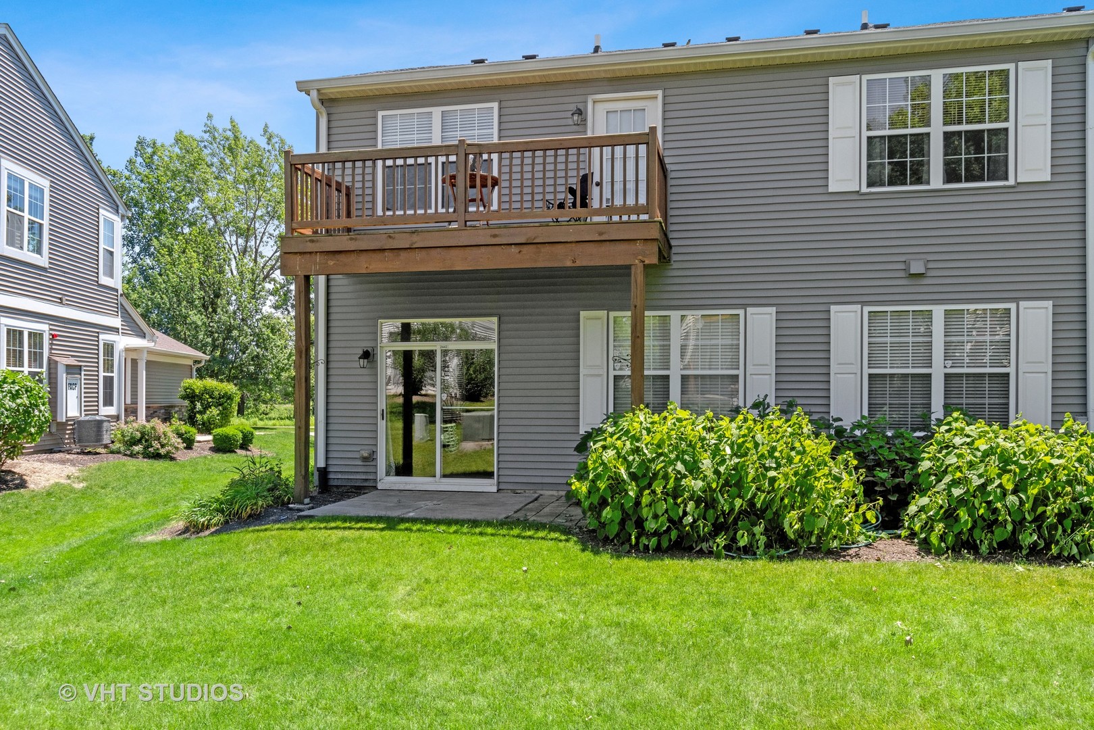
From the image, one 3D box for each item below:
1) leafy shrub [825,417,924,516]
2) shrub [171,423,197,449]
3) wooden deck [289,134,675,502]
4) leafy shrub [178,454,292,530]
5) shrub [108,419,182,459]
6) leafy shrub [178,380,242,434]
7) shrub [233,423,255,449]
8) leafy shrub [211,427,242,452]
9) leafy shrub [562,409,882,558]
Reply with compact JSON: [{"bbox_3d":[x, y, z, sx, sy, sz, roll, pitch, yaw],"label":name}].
[{"bbox_3d":[3.912,1.190,9.600,1.350,1.150,1.100,0,-1,12],"label":"leafy shrub"},{"bbox_3d":[-8.799,1.691,19.800,0.750,0.640,0.720,1,-1,-27],"label":"shrub"},{"bbox_3d":[-0.846,-0.471,10.786,4.850,4.470,1.800,0,-1,12],"label":"wooden deck"},{"bbox_3d":[-3.560,1.463,9.691,0.900,0.700,1.700,0,-1,12],"label":"leafy shrub"},{"bbox_3d":[-8.406,1.539,17.200,1.500,0.820,1.300,1,-1,-27],"label":"shrub"},{"bbox_3d":[-10.277,1.255,25.000,1.850,1.680,1.600,1,-1,-27],"label":"leafy shrub"},{"bbox_3d":[-7.467,1.702,20.100,0.680,0.640,0.680,1,-1,-27],"label":"shrub"},{"bbox_3d":[-7.463,1.706,19.100,0.740,0.610,0.740,1,-1,-27],"label":"leafy shrub"},{"bbox_3d":[1.732,1.095,8.322,3.000,1.330,1.600,0,-1,12],"label":"leafy shrub"}]

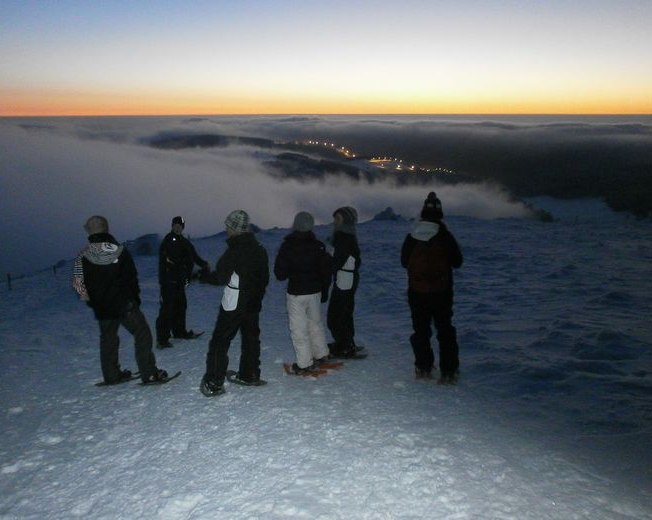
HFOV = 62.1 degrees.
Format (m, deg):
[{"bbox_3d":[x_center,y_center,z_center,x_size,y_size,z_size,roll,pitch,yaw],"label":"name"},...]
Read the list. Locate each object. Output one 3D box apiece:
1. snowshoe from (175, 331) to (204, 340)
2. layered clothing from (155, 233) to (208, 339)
[{"bbox_3d":[-1.973,1.067,7.627,0.550,0.110,0.200,1,3,12],"label":"snowshoe"},{"bbox_3d":[-1.955,0.325,7.319,0.680,1.500,0.480,-9,18,-31],"label":"layered clothing"}]

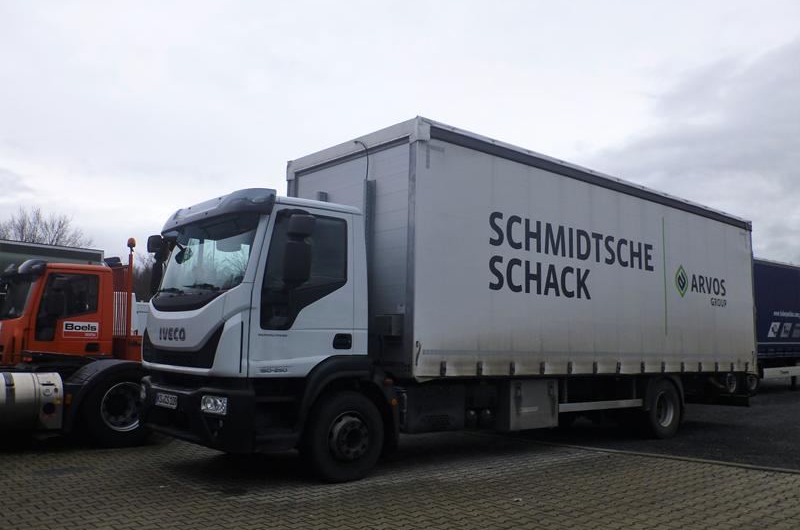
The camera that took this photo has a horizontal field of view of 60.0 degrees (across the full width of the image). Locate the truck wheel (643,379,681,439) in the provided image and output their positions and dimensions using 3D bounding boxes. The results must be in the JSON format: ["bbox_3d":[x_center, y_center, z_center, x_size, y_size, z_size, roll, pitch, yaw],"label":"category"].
[{"bbox_3d":[3.987,2.209,10.724,0.875,0.875,0.310,7,-9,-41],"label":"truck wheel"}]

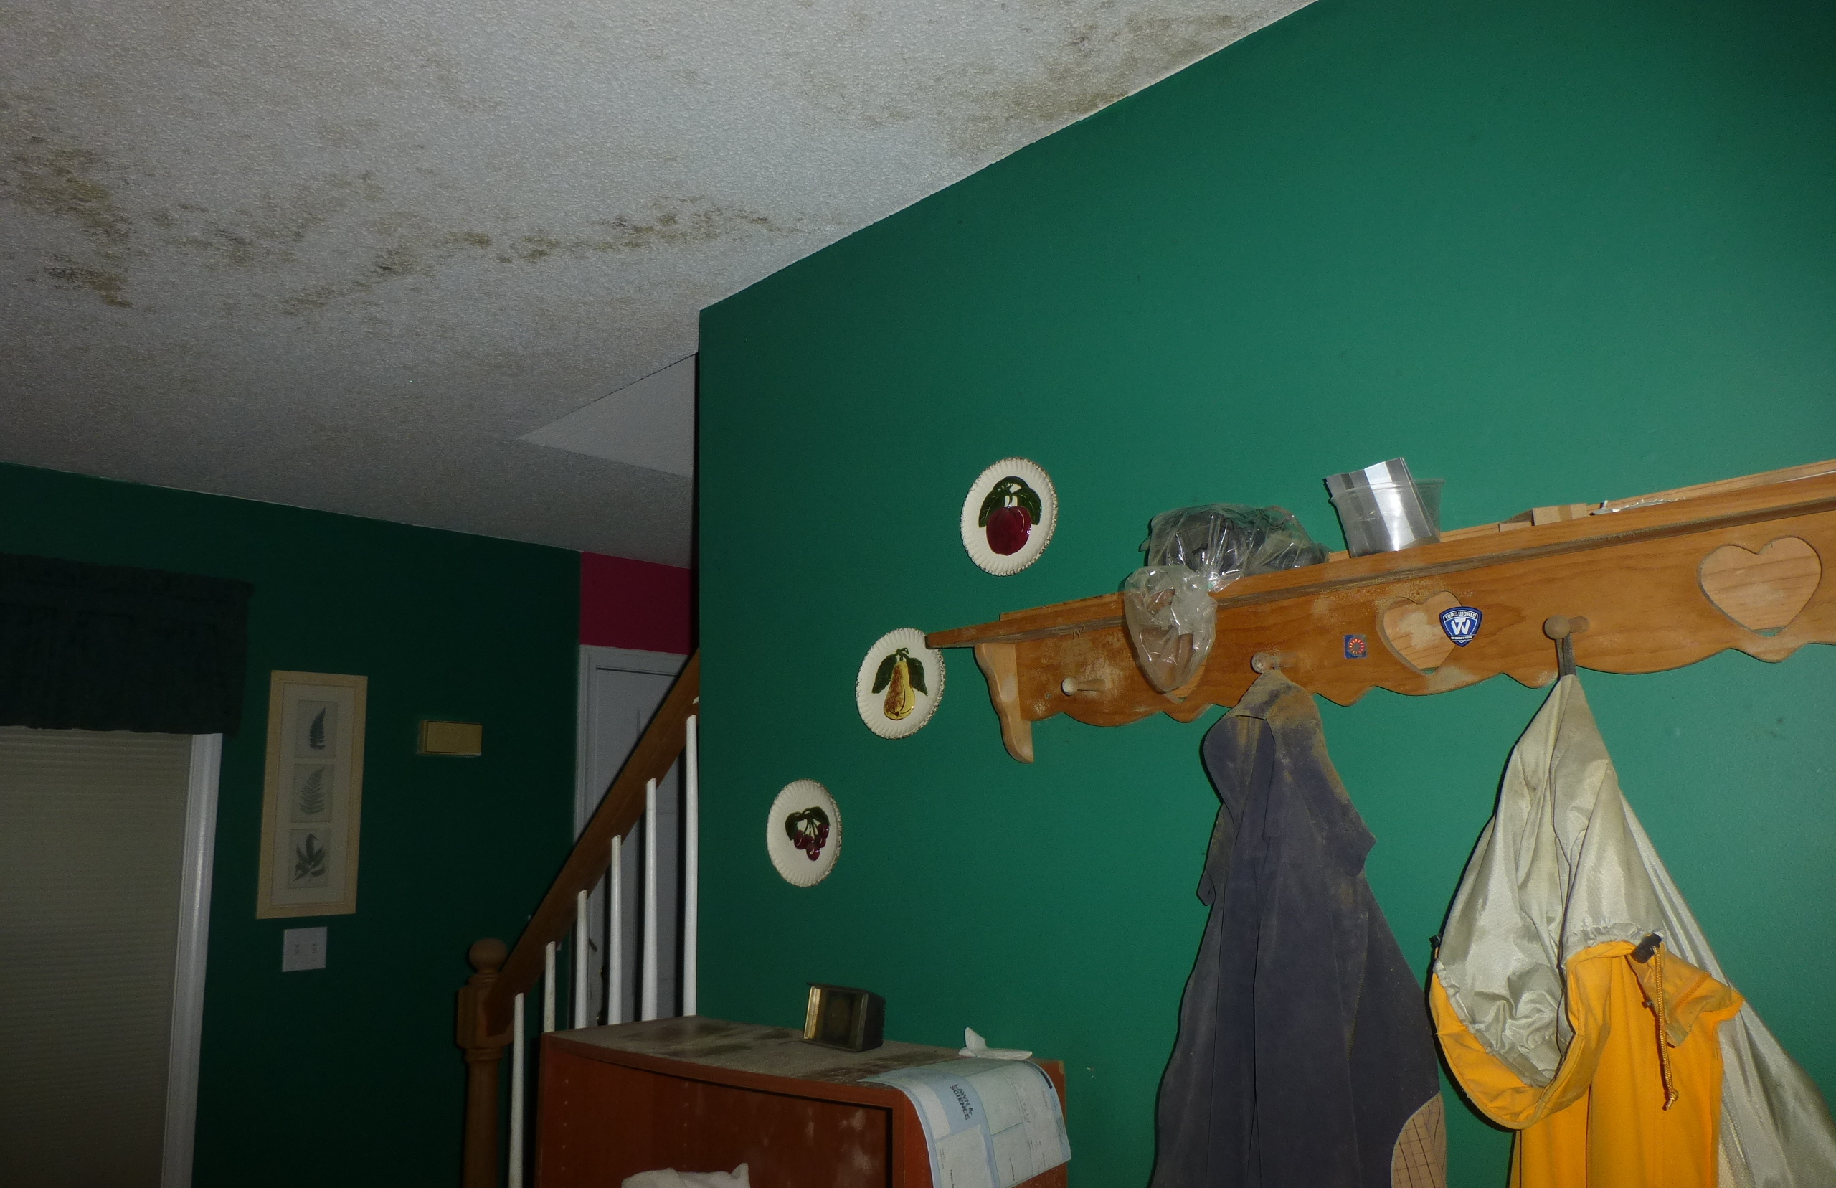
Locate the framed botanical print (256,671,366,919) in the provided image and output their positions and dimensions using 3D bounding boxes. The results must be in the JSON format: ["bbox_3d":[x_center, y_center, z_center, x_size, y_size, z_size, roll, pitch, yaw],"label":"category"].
[{"bbox_3d":[-1.746,0.576,3.678,0.020,0.695,0.272,-12,-15,43],"label":"framed botanical print"}]

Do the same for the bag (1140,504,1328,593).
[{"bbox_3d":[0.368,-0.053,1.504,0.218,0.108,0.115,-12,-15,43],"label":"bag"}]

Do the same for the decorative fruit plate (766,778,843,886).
[{"bbox_3d":[-0.178,0.384,2.049,0.174,0.171,0.025,-12,-15,43],"label":"decorative fruit plate"}]

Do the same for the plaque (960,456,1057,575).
[{"bbox_3d":[0.133,-0.109,1.816,0.174,0.171,0.025,-12,-15,43],"label":"plaque"}]

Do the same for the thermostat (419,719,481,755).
[{"bbox_3d":[-1.447,0.448,3.943,0.053,0.102,0.178,-12,-15,43],"label":"thermostat"}]

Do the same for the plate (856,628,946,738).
[{"bbox_3d":[-0.022,0.136,1.931,0.174,0.171,0.025,-12,-15,43],"label":"plate"}]

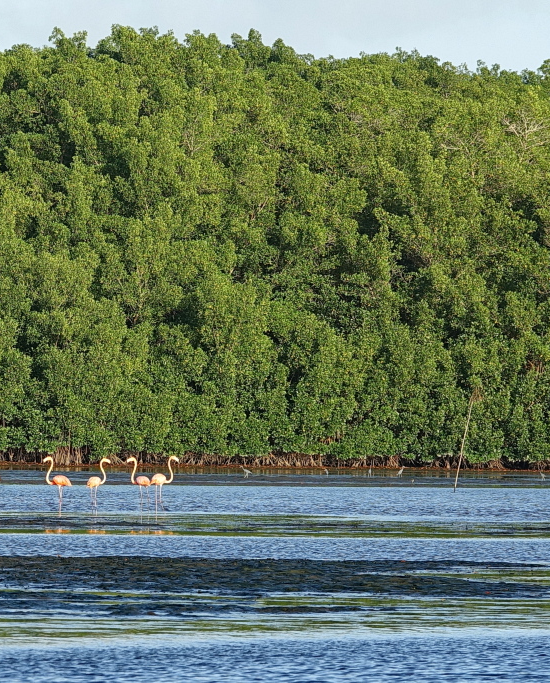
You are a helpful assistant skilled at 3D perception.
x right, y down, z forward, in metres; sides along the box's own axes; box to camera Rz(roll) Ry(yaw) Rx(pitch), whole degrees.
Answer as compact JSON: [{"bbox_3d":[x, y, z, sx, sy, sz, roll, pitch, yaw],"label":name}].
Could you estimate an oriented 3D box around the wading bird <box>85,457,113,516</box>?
[{"bbox_3d":[-3.589,2.979,128.500,0.540,1.220,0.250,0,-1,-22],"label":"wading bird"}]

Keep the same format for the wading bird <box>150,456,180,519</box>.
[{"bbox_3d":[-2.226,3.002,127.500,0.580,1.330,0.250,0,-1,-8],"label":"wading bird"}]

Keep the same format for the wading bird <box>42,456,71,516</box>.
[{"bbox_3d":[-4.438,2.979,128.500,0.590,1.250,0.250,0,-1,5],"label":"wading bird"}]

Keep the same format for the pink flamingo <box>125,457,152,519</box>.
[{"bbox_3d":[-2.758,3.007,127.500,0.540,1.320,0.250,0,-1,20],"label":"pink flamingo"}]

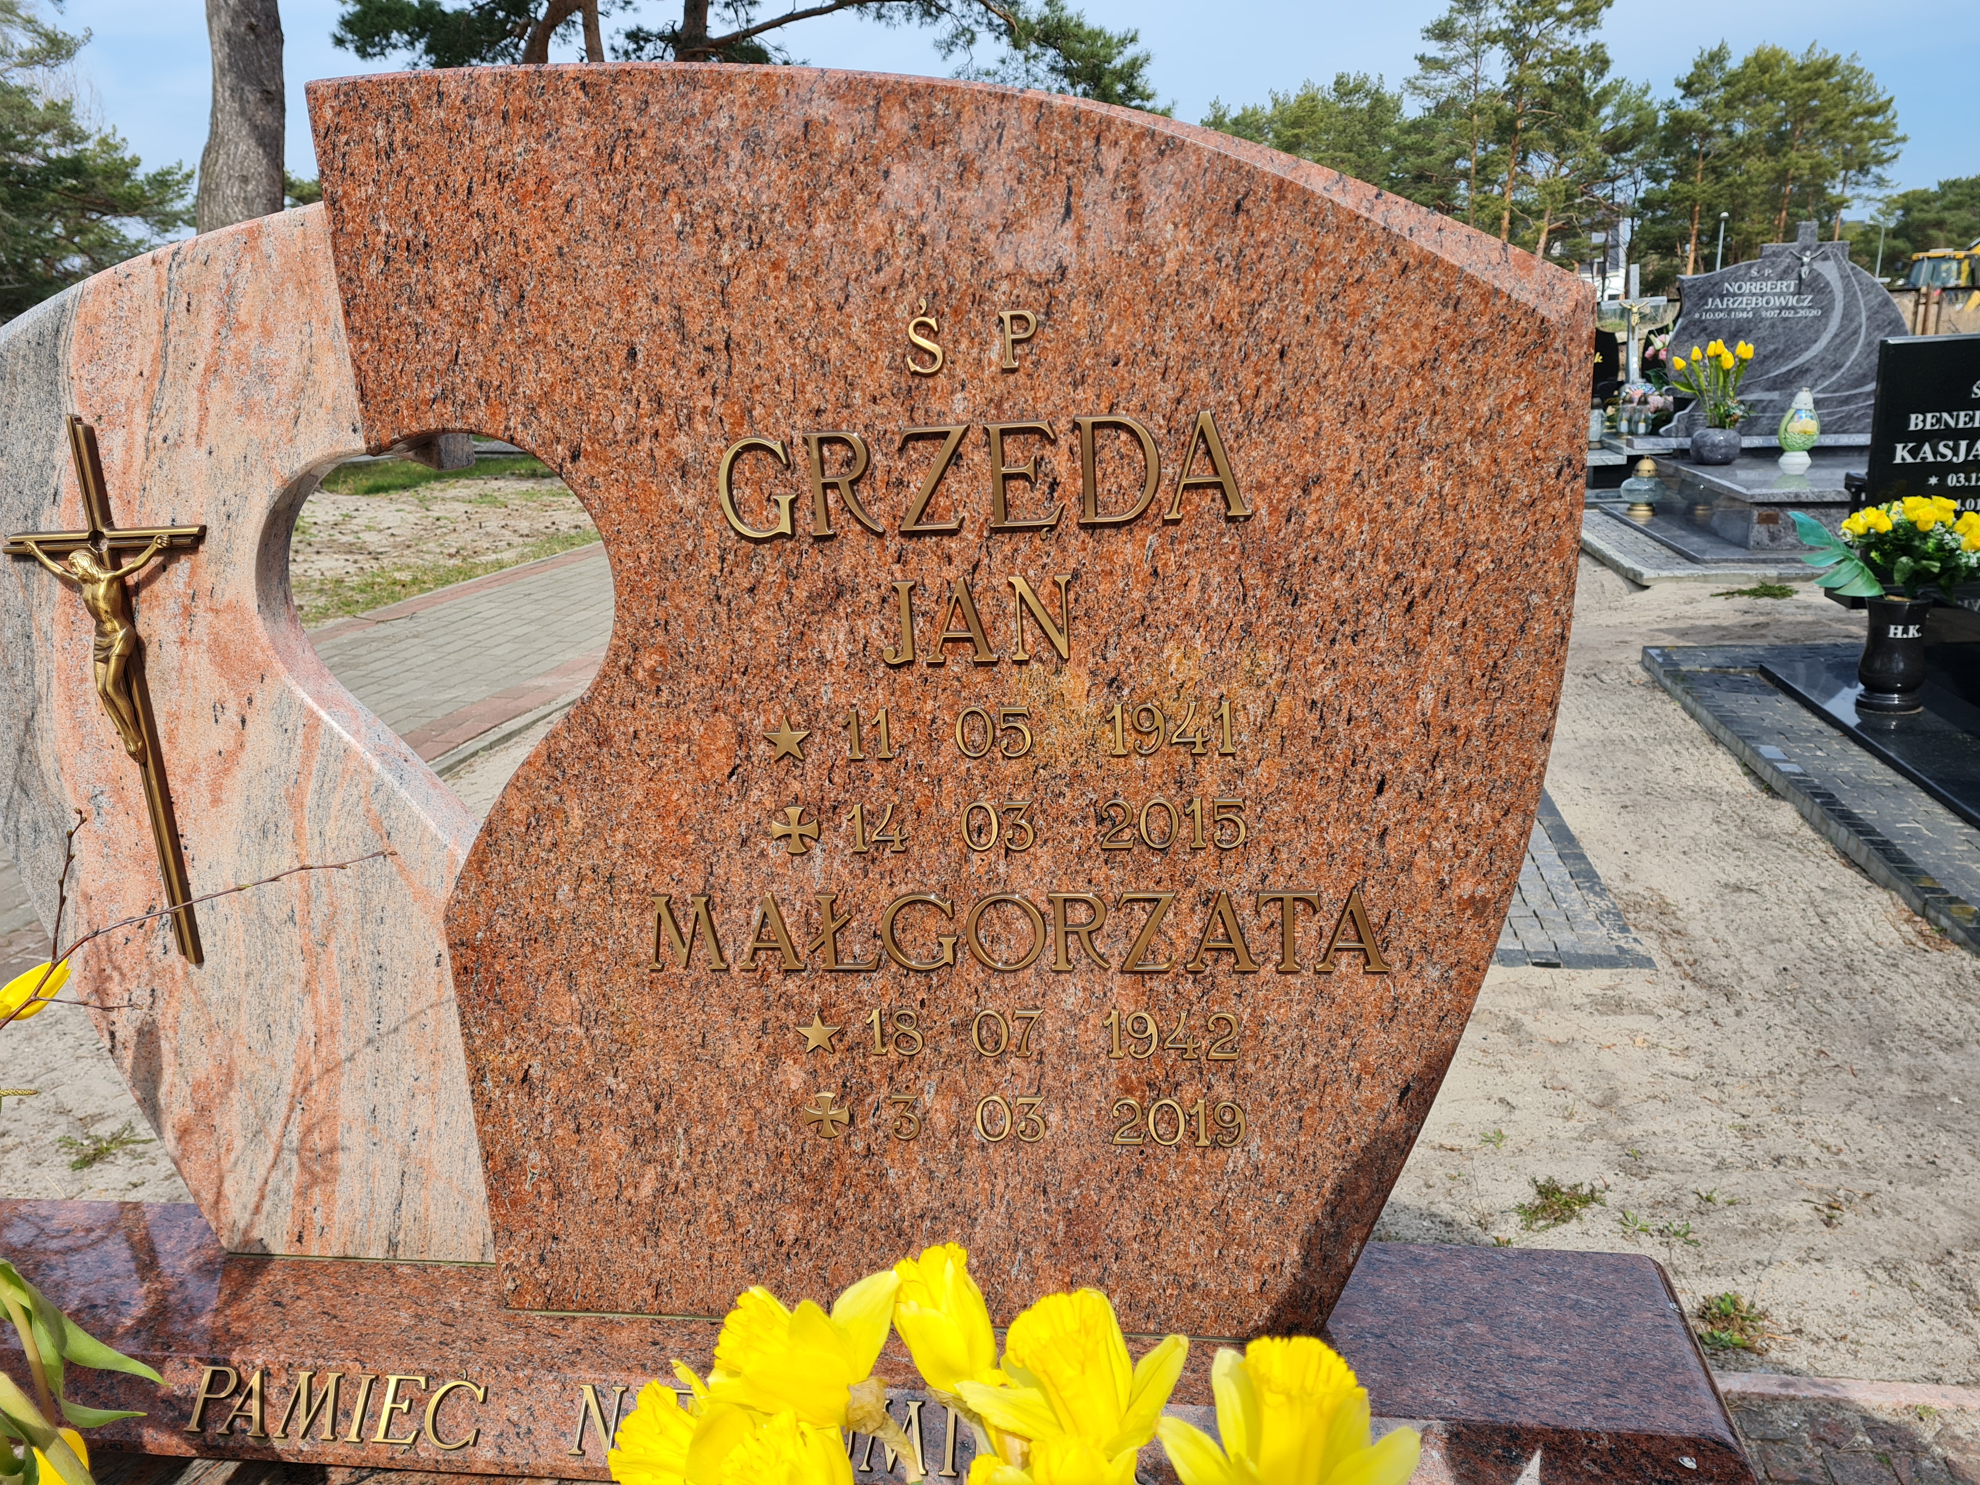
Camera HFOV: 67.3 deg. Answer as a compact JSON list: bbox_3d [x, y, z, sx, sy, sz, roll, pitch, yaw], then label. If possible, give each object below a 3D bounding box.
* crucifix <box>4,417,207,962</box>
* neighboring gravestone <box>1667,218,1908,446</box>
[{"bbox_3d":[-0.573,-0.023,0.990,0.150,0.381,0.048,-1,16,9],"label":"crucifix"},{"bbox_3d":[3.340,-1.744,6.257,0.950,0.840,0.110,-1,16,9],"label":"neighboring gravestone"}]

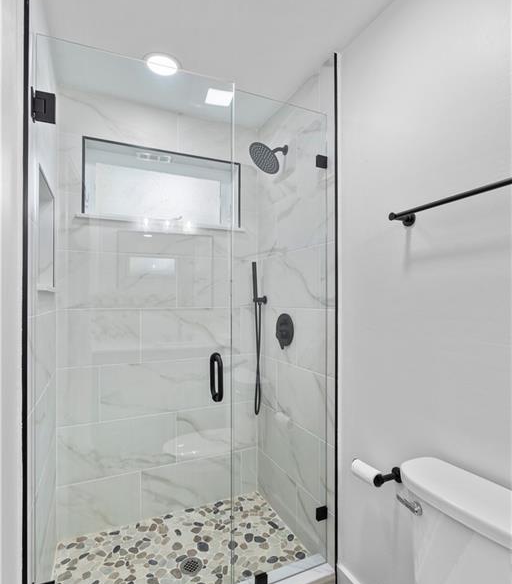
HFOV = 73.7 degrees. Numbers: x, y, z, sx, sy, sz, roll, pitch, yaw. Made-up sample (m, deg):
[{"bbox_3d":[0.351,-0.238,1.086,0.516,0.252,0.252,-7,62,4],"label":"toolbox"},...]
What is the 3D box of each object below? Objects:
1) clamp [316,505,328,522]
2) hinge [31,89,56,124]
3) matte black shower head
[{"bbox_3d":[0.297,0.987,1.530,0.052,0.051,0.028,0,-1,-25],"label":"clamp"},{"bbox_3d":[-0.681,-0.587,1.096,0.067,0.093,0.046,0,-1,-25],"label":"hinge"},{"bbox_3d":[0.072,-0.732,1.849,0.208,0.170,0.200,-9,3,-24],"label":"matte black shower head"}]

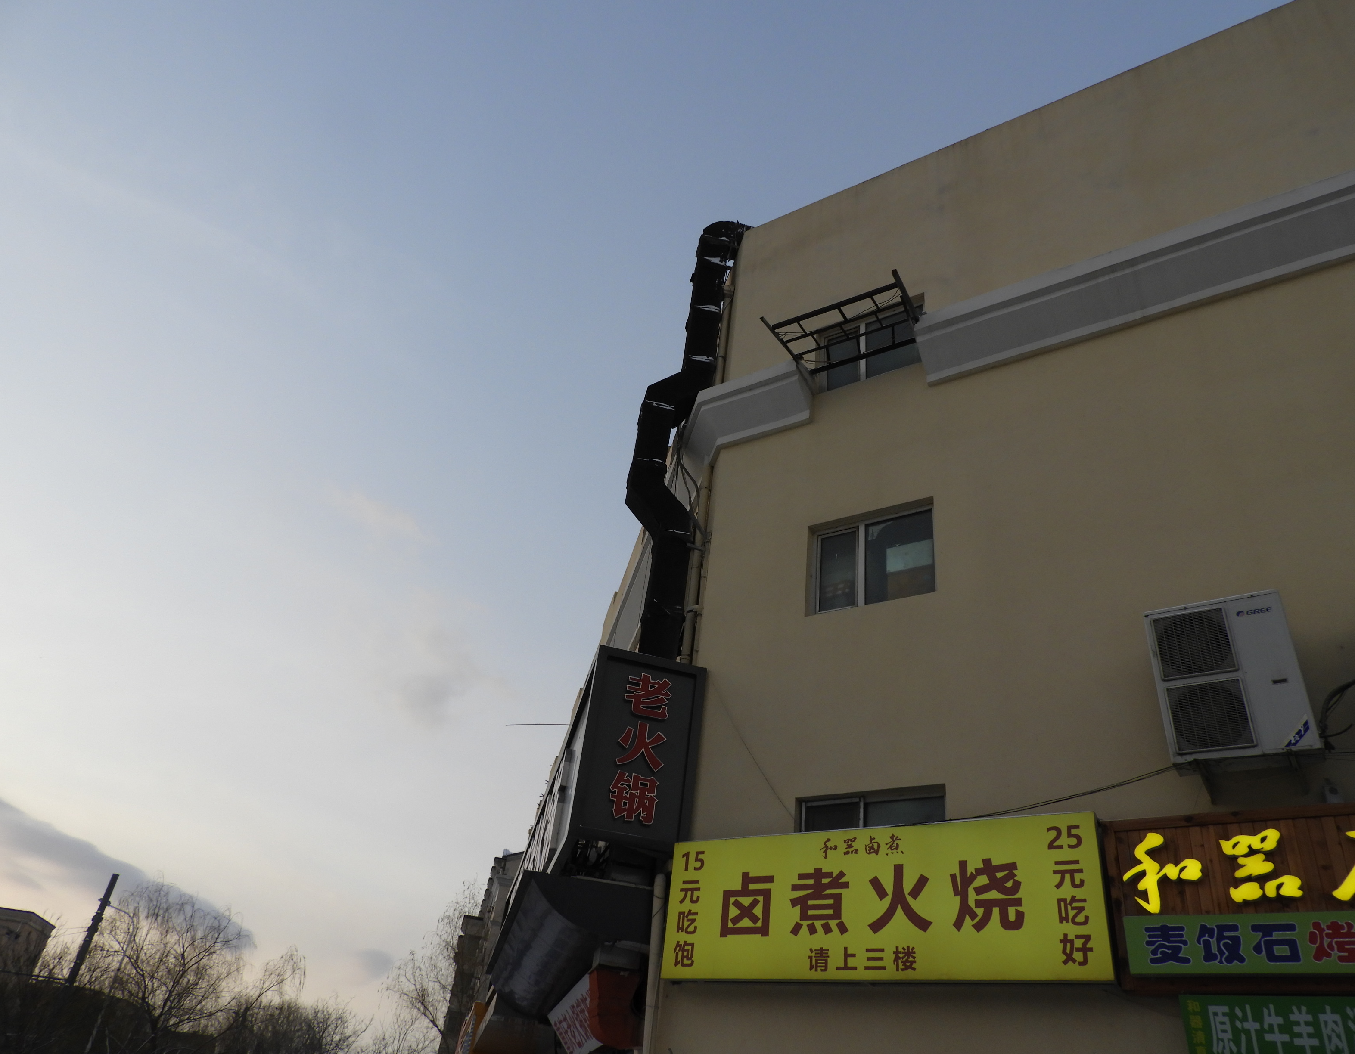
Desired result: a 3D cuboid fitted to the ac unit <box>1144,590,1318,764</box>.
[{"bbox_3d":[4.186,1.199,7.396,0.937,1.262,0.340,-15,-39,29],"label":"ac unit"}]

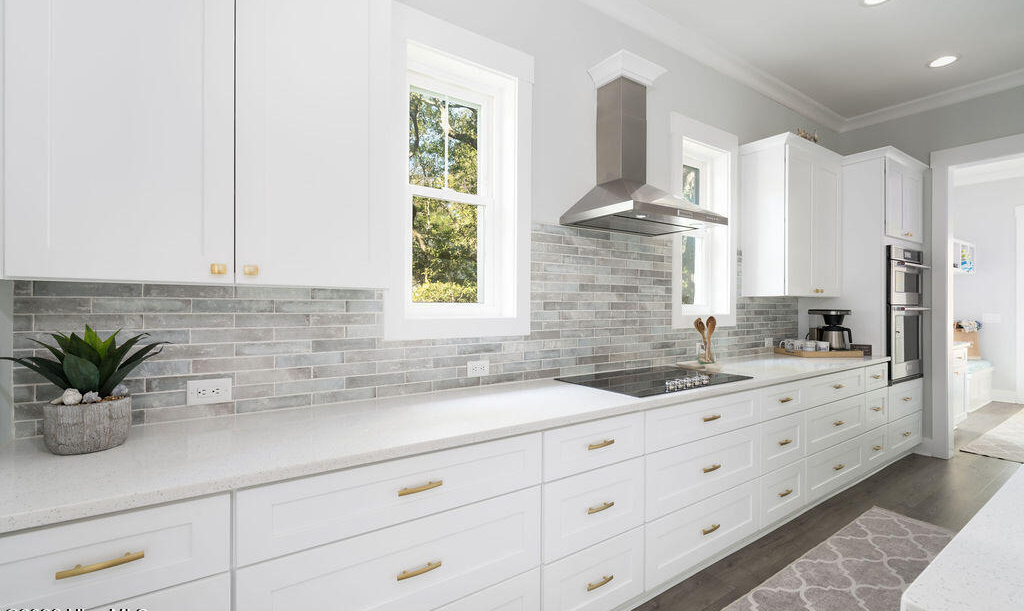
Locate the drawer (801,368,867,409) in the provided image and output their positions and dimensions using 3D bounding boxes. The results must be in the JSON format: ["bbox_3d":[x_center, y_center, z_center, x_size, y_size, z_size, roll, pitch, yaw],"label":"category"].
[{"bbox_3d":[1.986,0.527,2.920,0.928,0.181,0.430,0,0,-33],"label":"drawer"}]

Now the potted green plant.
[{"bbox_3d":[-1.166,0.223,1.183,0.330,0.331,0.310,0,0,-33],"label":"potted green plant"}]

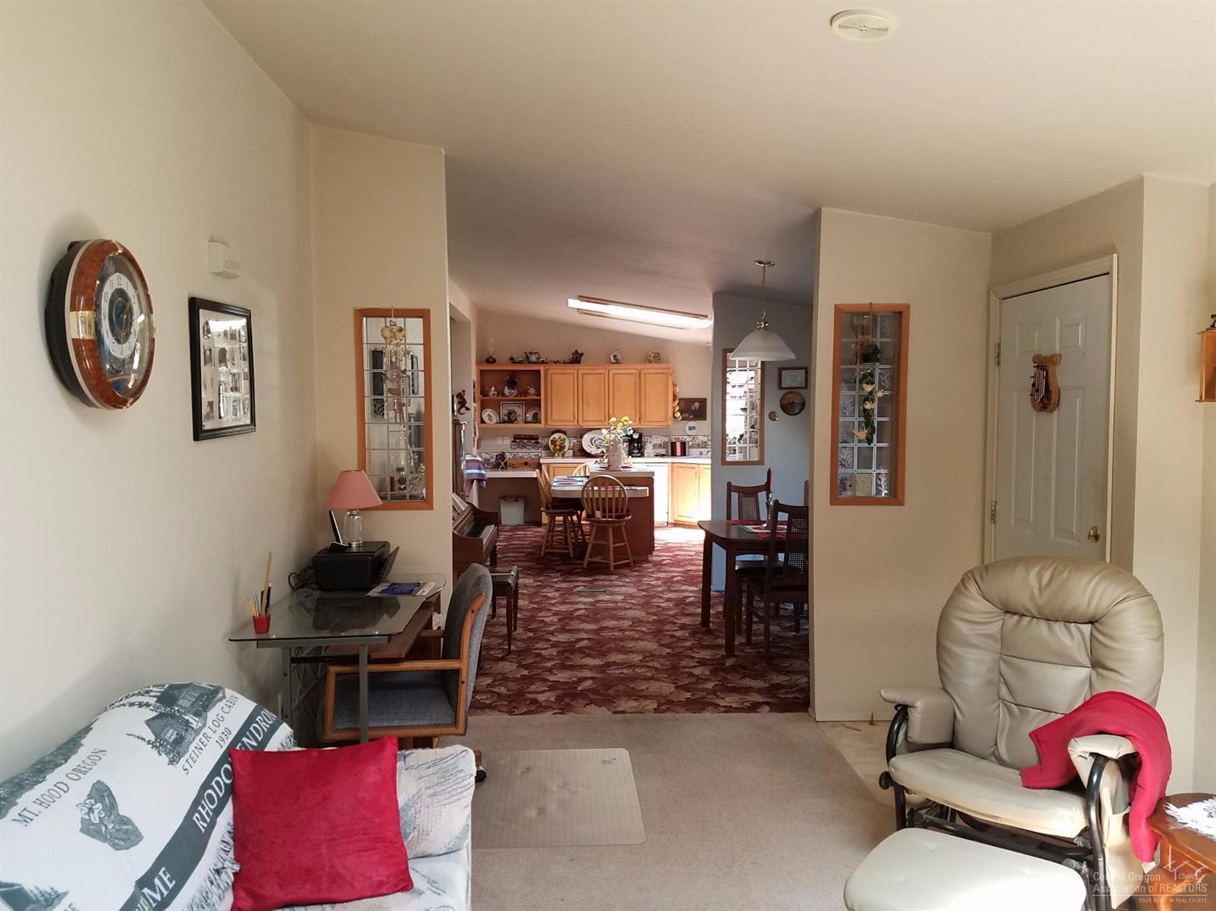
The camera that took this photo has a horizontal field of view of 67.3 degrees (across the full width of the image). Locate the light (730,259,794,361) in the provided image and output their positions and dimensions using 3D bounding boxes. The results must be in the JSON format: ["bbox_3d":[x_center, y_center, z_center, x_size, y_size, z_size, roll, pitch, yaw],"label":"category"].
[{"bbox_3d":[1.046,-0.982,6.187,0.435,0.690,0.435,0,3,-3],"label":"light"}]

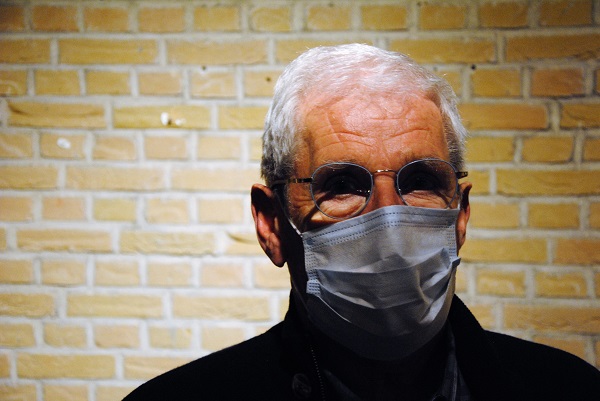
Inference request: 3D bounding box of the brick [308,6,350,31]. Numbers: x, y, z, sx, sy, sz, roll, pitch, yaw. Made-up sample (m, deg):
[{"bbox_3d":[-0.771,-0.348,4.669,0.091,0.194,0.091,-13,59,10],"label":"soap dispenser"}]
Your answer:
[{"bbox_3d":[0.065,-0.357,2.571,0.091,0.048,0.120,1,6,10],"label":"brick"}]

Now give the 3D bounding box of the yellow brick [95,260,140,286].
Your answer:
[{"bbox_3d":[-0.382,0.146,2.953,0.102,0.056,0.215,1,8,9],"label":"yellow brick"}]

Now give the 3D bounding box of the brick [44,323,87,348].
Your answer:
[{"bbox_3d":[-0.471,0.271,2.728,0.093,0.052,0.120,1,6,10],"label":"brick"}]

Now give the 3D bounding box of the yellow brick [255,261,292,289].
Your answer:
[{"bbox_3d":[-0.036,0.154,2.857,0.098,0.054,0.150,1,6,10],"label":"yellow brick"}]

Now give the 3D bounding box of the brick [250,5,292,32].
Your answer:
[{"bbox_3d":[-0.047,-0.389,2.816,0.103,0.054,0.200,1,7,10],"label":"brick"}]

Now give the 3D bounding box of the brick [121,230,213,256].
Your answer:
[{"bbox_3d":[-0.279,0.088,2.870,0.213,0.054,0.103,1,6,10],"label":"brick"}]

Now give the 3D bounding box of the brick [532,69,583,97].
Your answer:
[{"bbox_3d":[0.541,-0.254,2.749,0.104,0.056,0.215,1,8,9],"label":"brick"}]

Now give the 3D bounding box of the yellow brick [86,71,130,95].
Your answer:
[{"bbox_3d":[-0.400,-0.261,2.879,0.099,0.054,0.150,1,6,10],"label":"yellow brick"}]

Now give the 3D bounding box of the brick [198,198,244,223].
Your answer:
[{"bbox_3d":[-0.151,0.010,2.880,0.103,0.054,0.200,1,7,10],"label":"brick"}]

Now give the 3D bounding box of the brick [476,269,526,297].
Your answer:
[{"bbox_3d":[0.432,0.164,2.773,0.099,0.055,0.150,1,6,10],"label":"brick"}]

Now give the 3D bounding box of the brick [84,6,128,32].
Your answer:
[{"bbox_3d":[-0.396,-0.400,2.883,0.100,0.054,0.215,1,8,9],"label":"brick"}]

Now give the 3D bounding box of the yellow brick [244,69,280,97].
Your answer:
[{"bbox_3d":[-0.053,-0.233,2.604,0.092,0.050,0.120,1,6,10],"label":"yellow brick"}]

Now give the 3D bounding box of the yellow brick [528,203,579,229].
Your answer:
[{"bbox_3d":[0.493,0.023,2.535,0.095,0.050,0.120,1,6,10],"label":"yellow brick"}]

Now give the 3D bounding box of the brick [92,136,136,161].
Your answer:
[{"bbox_3d":[-0.382,-0.126,2.917,0.100,0.053,0.215,1,8,9],"label":"brick"}]

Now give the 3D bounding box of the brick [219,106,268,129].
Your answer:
[{"bbox_3d":[-0.057,-0.181,2.793,0.217,0.054,0.105,1,7,10],"label":"brick"}]

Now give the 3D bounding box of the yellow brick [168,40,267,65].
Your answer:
[{"bbox_3d":[-0.167,-0.319,2.799,0.216,0.052,0.103,1,8,9],"label":"yellow brick"}]

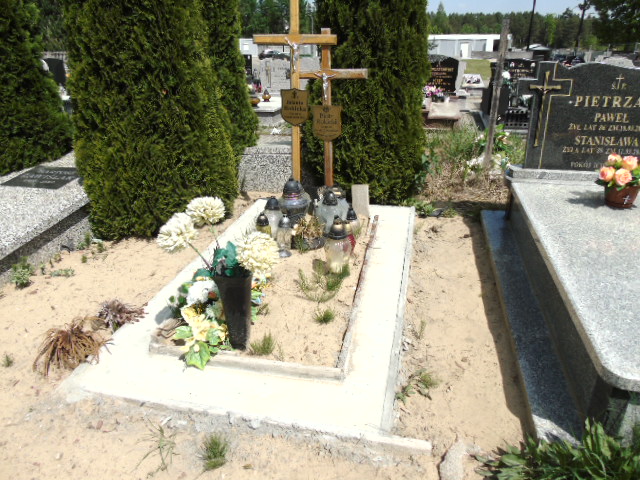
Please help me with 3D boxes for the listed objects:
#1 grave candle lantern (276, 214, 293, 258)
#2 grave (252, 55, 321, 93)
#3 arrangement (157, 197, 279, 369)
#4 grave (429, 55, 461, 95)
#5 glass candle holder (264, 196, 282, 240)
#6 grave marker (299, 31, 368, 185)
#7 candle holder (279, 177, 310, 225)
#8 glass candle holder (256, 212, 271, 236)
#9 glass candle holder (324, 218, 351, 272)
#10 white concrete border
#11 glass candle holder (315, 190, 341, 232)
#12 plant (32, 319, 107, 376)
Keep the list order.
[{"bbox_3d":[-0.205,-0.025,2.672,0.079,0.247,0.079,4,23,12],"label":"grave candle lantern"},{"bbox_3d":[-0.570,-3.175,8.923,1.157,0.651,0.170,4,23,12],"label":"grave"},{"bbox_3d":[-0.396,0.171,1.863,0.400,0.550,0.360,4,23,12],"label":"arrangement"},{"bbox_3d":[2.248,-3.085,8.579,0.754,0.669,0.170,4,23,12],"label":"grave"},{"bbox_3d":[-0.289,-0.138,2.907,0.109,0.274,0.109,0,23,0],"label":"glass candle holder"},{"bbox_3d":[0.060,-0.832,3.320,0.531,1.245,0.080,3,23,12],"label":"grave marker"},{"bbox_3d":[-0.173,-0.272,3.184,0.216,0.304,0.216,0,23,0],"label":"candle holder"},{"bbox_3d":[-0.350,-0.074,2.874,0.086,0.184,0.086,4,23,12],"label":"glass candle holder"},{"bbox_3d":[0.101,0.018,2.495,0.143,0.301,0.143,4,23,12],"label":"glass candle holder"},{"bbox_3d":[-0.106,0.178,2.611,1.176,0.090,2.264,4,23,12],"label":"white concrete border"},{"bbox_3d":[0.059,-0.190,3.026,0.190,0.271,0.190,0,23,0],"label":"glass candle holder"},{"bbox_3d":[-1.051,0.428,1.924,0.260,0.160,0.240,4,23,12],"label":"plant"}]

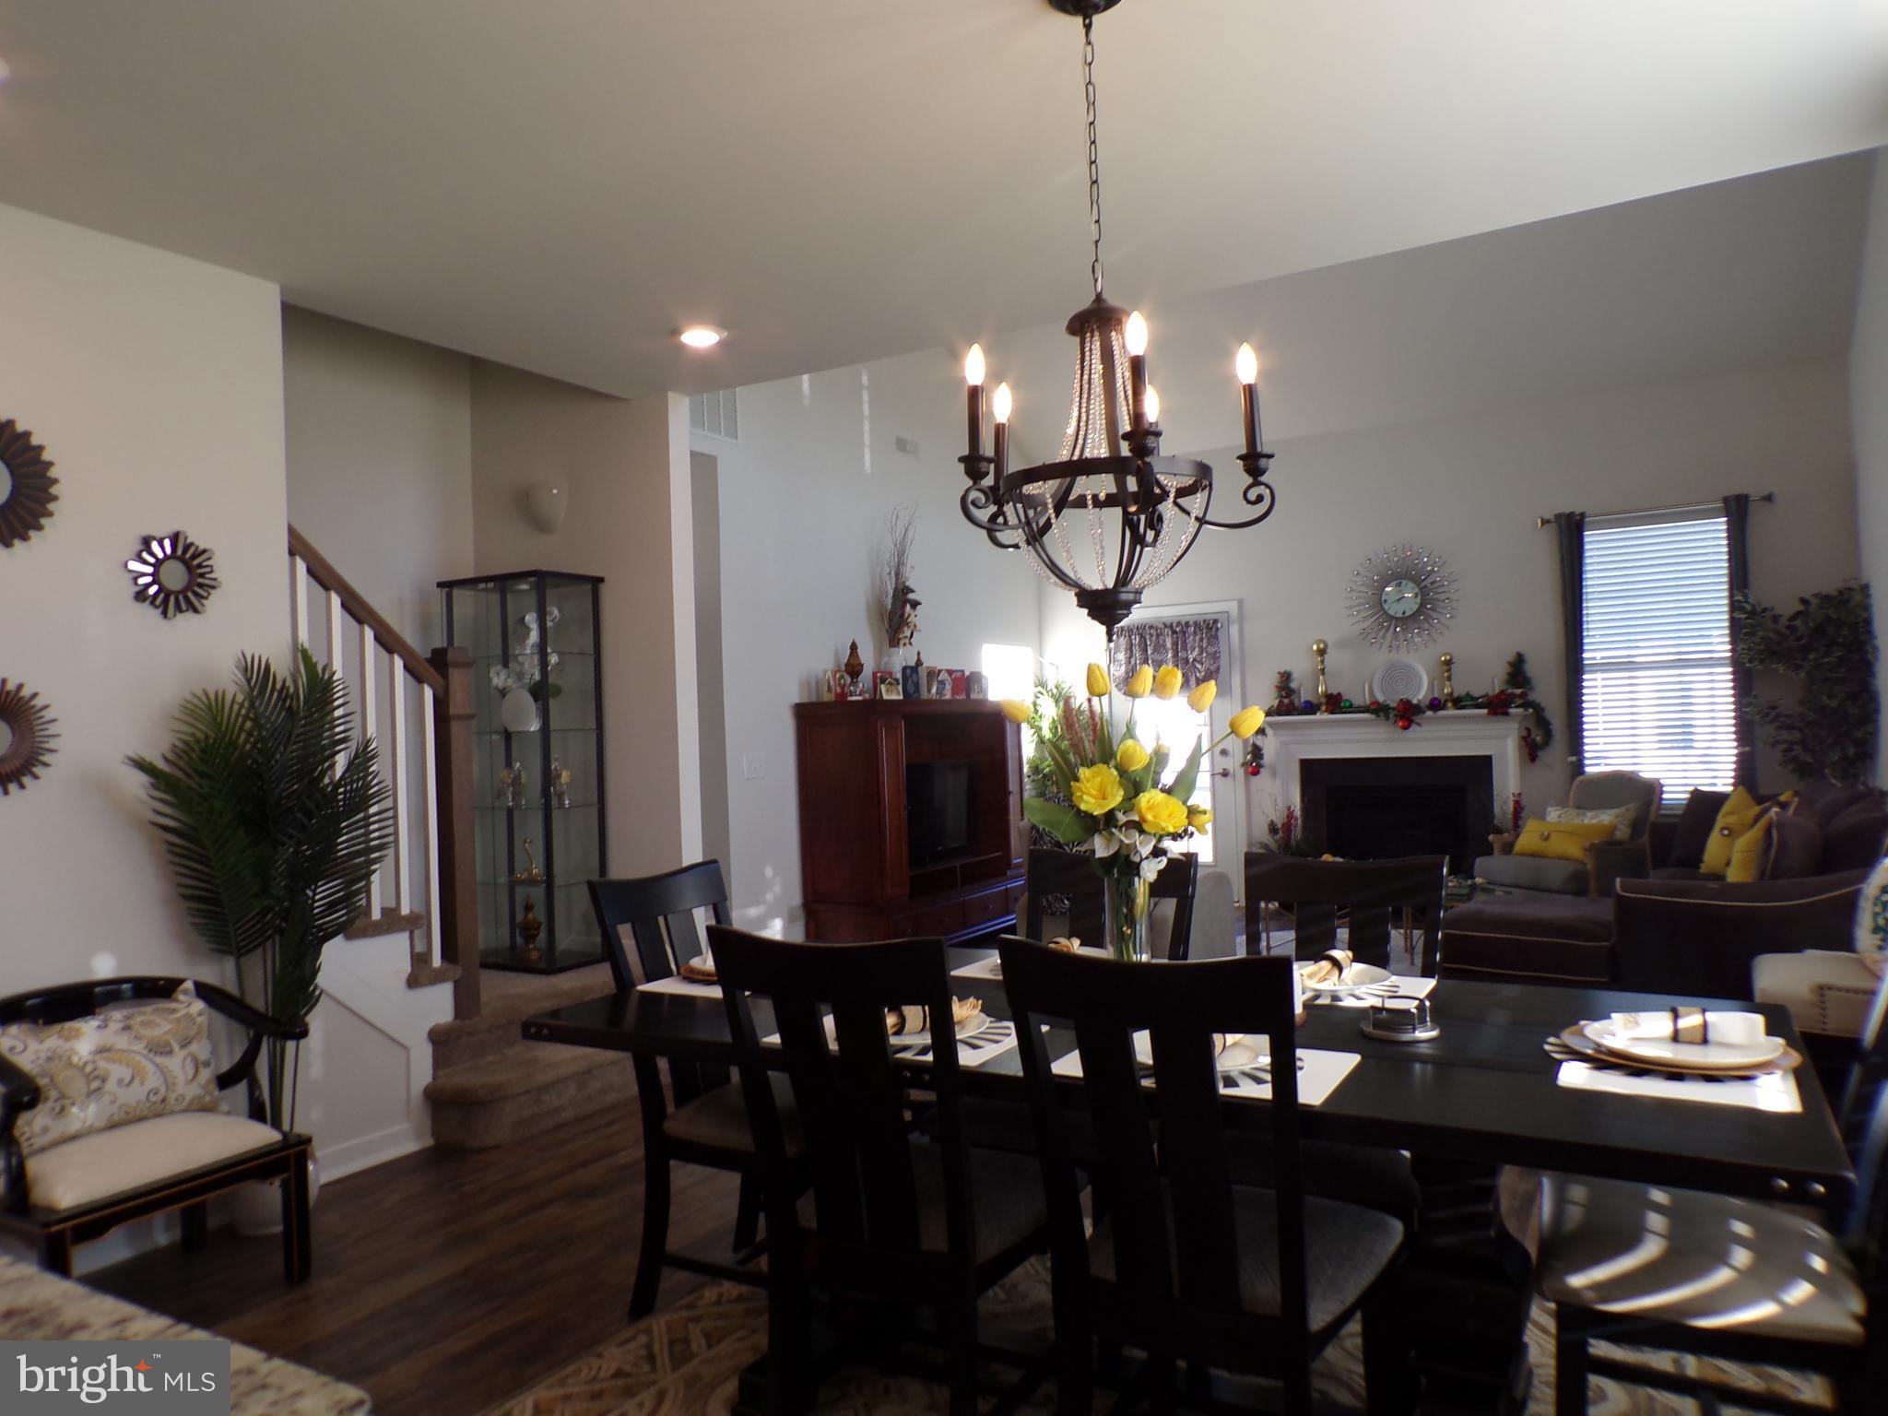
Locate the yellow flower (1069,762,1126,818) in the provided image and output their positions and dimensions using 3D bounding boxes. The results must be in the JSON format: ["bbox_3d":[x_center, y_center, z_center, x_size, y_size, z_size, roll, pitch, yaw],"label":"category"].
[{"bbox_3d":[0.301,0.161,2.570,0.110,0.110,0.085,-2,-1,7],"label":"yellow flower"}]

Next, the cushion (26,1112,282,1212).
[{"bbox_3d":[-1.983,1.066,3.170,0.450,0.085,0.530,-2,0,29],"label":"cushion"}]

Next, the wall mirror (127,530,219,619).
[{"bbox_3d":[-2.154,-0.377,3.670,0.030,0.250,0.255,-2,0,29],"label":"wall mirror"}]

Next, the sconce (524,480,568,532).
[{"bbox_3d":[-1.731,-0.870,5.660,0.215,0.235,0.115,-2,0,29],"label":"sconce"}]

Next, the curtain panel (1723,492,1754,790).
[{"bbox_3d":[4.577,-0.041,7.478,0.150,2.340,0.100,-2,0,29],"label":"curtain panel"}]

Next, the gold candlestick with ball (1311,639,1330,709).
[{"bbox_3d":[2.534,-0.212,8.774,0.115,0.493,0.115,-3,-1,30],"label":"gold candlestick with ball"}]

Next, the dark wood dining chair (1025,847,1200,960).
[{"bbox_3d":[0.334,0.873,3.095,0.490,1.016,0.550,-2,0,29],"label":"dark wood dining chair"}]

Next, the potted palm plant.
[{"bbox_3d":[-1.854,0.639,3.585,0.600,1.640,0.740,-2,0,29],"label":"potted palm plant"}]

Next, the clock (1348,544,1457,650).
[{"bbox_3d":[2.936,-0.715,8.441,0.680,0.690,0.060,-2,0,29],"label":"clock"}]

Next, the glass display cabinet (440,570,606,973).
[{"bbox_3d":[-1.776,0.267,5.578,0.603,1.625,0.367,-2,-1,30],"label":"glass display cabinet"}]

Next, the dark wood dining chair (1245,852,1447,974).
[{"bbox_3d":[0.802,0.842,2.770,0.495,1.000,0.590,-2,-1,30],"label":"dark wood dining chair"}]

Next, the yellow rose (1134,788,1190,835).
[{"bbox_3d":[0.425,0.203,2.560,0.110,0.090,0.085,-2,0,9],"label":"yellow rose"}]

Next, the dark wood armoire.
[{"bbox_3d":[-0.128,0.702,7.763,0.545,1.467,1.720,-2,-1,30],"label":"dark wood armoire"}]

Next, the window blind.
[{"bbox_3d":[4.276,-0.286,7.863,0.815,1.740,0.060,-2,-1,30],"label":"window blind"}]

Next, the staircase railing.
[{"bbox_3d":[-1.831,0.259,4.321,0.120,1.614,0.700,-2,-1,30],"label":"staircase railing"}]

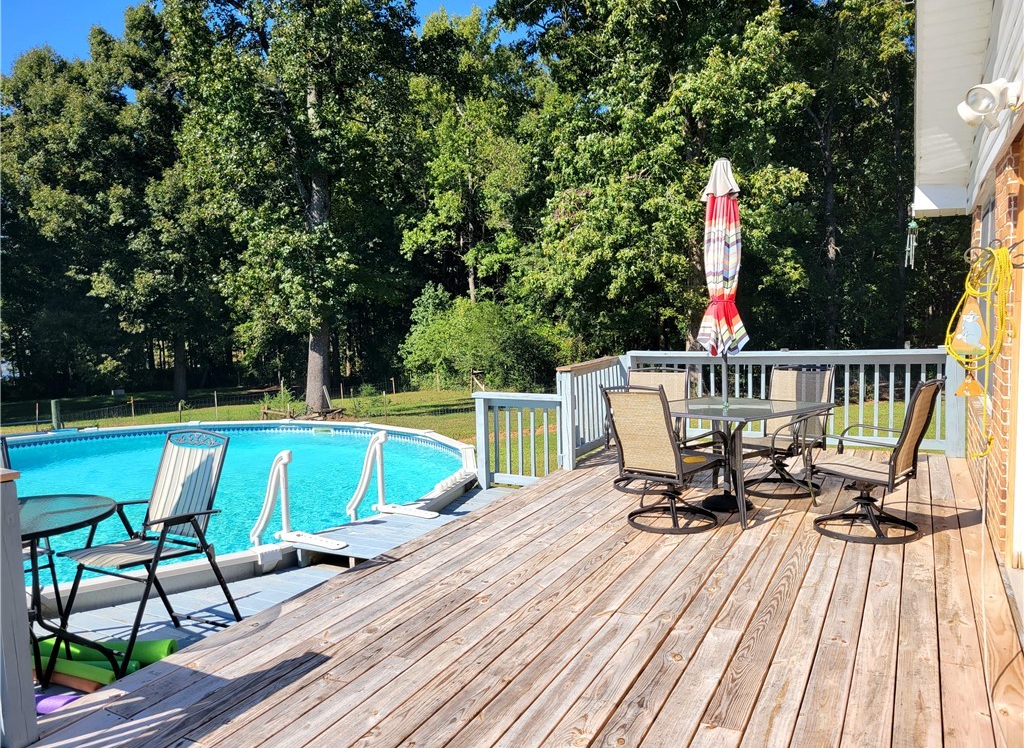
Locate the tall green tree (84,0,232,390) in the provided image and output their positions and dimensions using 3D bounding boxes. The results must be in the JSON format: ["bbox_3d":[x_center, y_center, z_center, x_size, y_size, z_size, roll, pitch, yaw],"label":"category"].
[{"bbox_3d":[-12.223,-5.703,25.934,5.000,13.228,5.000,1,6,28],"label":"tall green tree"}]

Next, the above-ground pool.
[{"bbox_3d":[-4.024,1.657,7.875,7.300,1.300,7.300,1,6,28],"label":"above-ground pool"}]

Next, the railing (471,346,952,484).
[{"bbox_3d":[1.825,0.432,6.980,4.050,1.200,1.800,1,6,28],"label":"railing"}]

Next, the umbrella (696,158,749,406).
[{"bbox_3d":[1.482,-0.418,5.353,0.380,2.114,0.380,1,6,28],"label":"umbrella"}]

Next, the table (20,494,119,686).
[{"bbox_3d":[-2.136,1.053,3.346,0.820,0.870,0.820,1,6,28],"label":"table"}]

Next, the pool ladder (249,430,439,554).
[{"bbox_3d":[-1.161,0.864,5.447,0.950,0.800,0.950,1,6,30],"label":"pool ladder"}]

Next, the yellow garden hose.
[{"bbox_3d":[2.250,-0.108,3.685,0.300,1.050,0.250,1,6,28],"label":"yellow garden hose"}]

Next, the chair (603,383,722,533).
[{"bbox_3d":[1.023,0.500,5.053,0.690,0.970,0.620,-6,7,-38],"label":"chair"}]

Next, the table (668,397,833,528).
[{"bbox_3d":[1.537,0.577,5.409,0.960,0.720,0.960,-6,7,-38],"label":"table"}]

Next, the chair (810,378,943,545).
[{"bbox_3d":[2.239,0.493,4.738,0.620,0.970,0.690,-7,7,-43],"label":"chair"}]

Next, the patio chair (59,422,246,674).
[{"bbox_3d":[-1.804,0.889,3.766,0.550,1.100,0.790,1,6,28],"label":"patio chair"}]

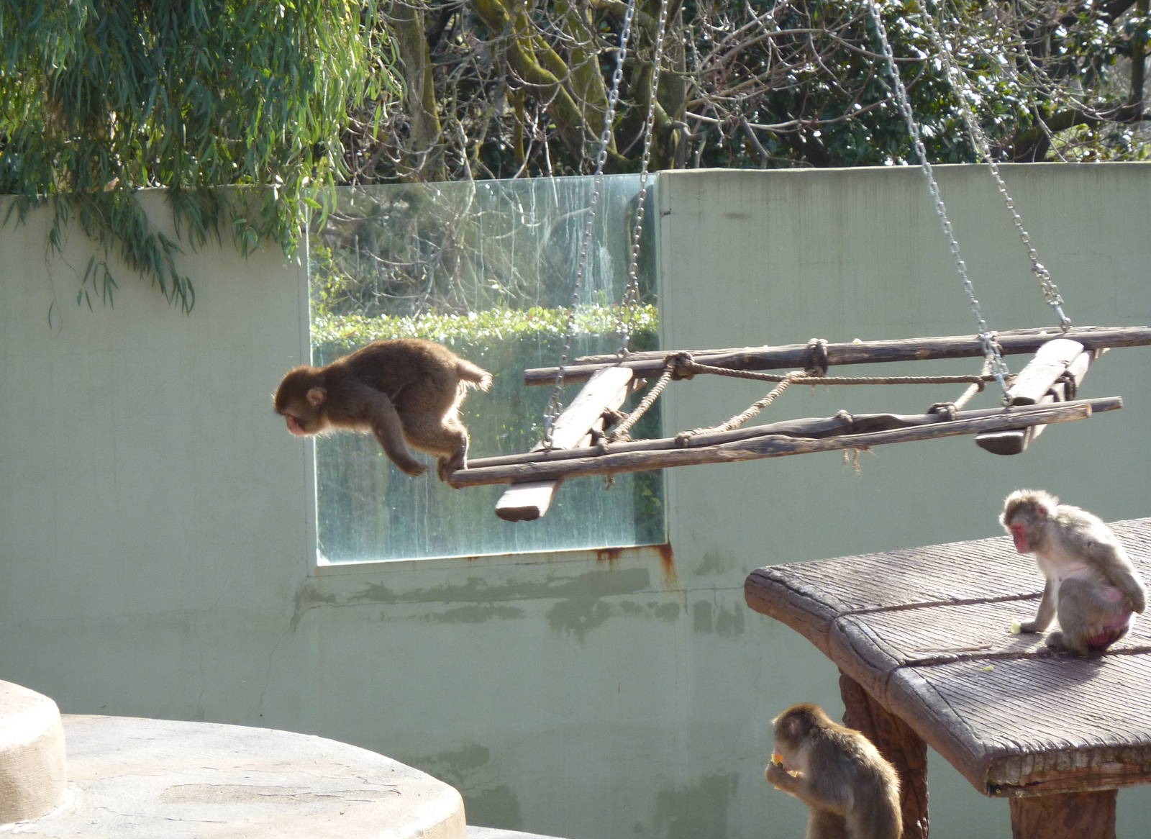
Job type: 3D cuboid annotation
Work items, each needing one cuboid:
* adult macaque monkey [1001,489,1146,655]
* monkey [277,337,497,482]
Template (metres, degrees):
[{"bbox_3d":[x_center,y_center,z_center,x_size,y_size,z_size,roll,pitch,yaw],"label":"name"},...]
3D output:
[{"bbox_3d":[1.341,0.410,18.800,0.390,0.430,0.280,-3,14,-4],"label":"adult macaque monkey"},{"bbox_3d":[-0.490,-0.022,17.800,0.550,0.350,0.210,-1,14,0],"label":"monkey"}]

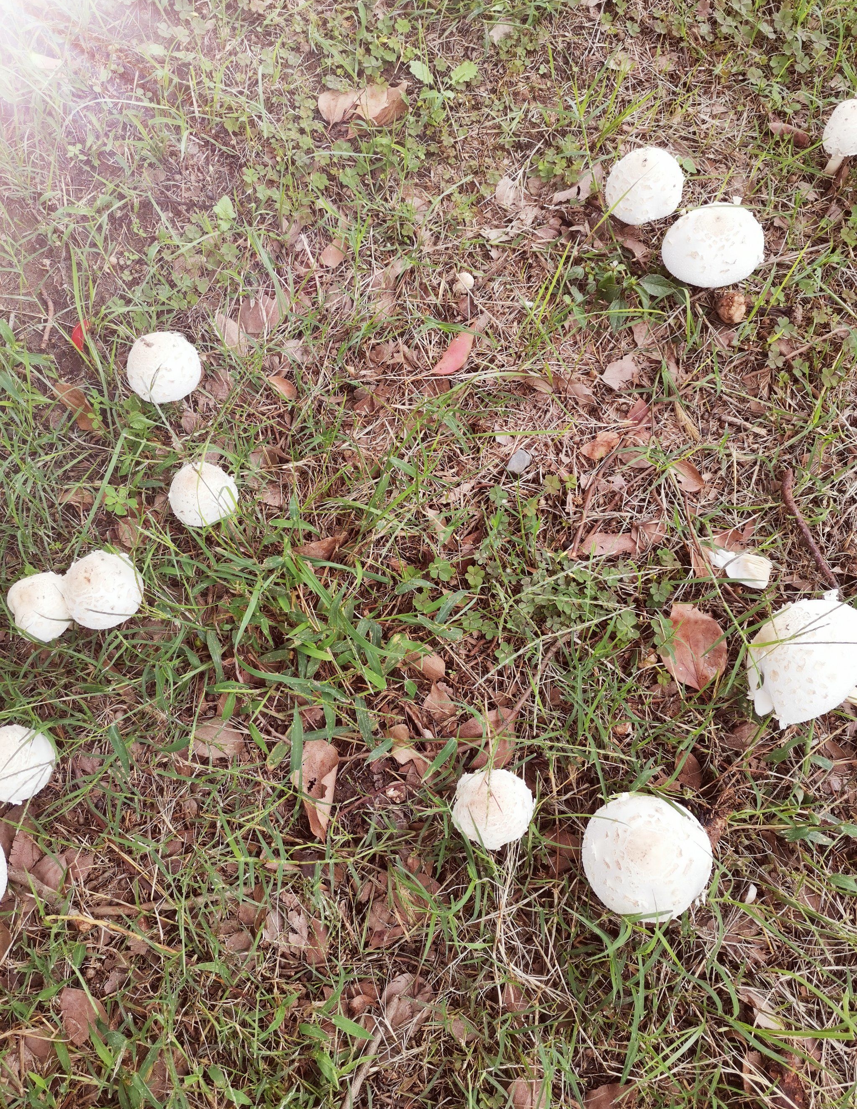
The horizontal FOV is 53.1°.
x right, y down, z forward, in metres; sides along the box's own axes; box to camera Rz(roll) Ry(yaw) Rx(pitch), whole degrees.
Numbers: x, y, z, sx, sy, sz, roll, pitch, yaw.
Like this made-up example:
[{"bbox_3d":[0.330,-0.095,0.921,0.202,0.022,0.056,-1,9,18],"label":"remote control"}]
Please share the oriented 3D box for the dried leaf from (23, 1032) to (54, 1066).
[{"bbox_3d":[-0.334,0.426,0.745,0.023,0.012,0.030,-31,69,-14],"label":"dried leaf"}]

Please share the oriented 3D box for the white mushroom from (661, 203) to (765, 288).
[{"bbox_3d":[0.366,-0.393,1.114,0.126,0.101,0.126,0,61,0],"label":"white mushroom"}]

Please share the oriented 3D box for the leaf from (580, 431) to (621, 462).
[{"bbox_3d":[0.197,-0.124,0.976,0.027,0.012,0.050,39,74,19],"label":"leaf"}]

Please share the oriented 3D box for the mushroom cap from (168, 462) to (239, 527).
[{"bbox_3d":[-0.243,-0.062,0.932,0.075,0.085,0.075,0,65,0],"label":"mushroom cap"}]

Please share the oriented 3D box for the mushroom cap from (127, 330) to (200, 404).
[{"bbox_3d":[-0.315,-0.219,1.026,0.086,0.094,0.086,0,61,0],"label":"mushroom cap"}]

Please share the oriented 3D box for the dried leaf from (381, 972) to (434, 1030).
[{"bbox_3d":[-0.015,0.333,0.640,0.033,0.016,0.040,29,66,15],"label":"dried leaf"}]

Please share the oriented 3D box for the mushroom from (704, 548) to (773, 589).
[{"bbox_3d":[0.335,0.013,0.929,0.068,0.028,0.039,19,66,8],"label":"mushroom"}]

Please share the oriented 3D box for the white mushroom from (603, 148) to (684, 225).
[{"bbox_3d":[0.269,-0.455,1.076,0.098,0.098,0.098,-1,62,3],"label":"white mushroom"}]

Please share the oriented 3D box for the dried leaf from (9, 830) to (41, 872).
[{"bbox_3d":[-0.391,0.288,0.835,0.034,0.008,0.029,21,69,13],"label":"dried leaf"}]

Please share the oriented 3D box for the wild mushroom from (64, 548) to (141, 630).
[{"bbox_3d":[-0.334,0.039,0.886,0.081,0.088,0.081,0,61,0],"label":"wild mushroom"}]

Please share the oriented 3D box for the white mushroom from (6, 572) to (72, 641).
[{"bbox_3d":[-0.398,0.055,0.881,0.070,0.078,0.070,0,65,0],"label":"white mushroom"}]

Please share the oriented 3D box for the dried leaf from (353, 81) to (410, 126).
[{"bbox_3d":[-0.073,-0.701,1.335,0.084,0.028,0.078,0,61,0],"label":"dried leaf"}]

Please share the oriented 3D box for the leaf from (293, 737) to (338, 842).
[{"bbox_3d":[-0.105,0.212,0.780,0.040,0.022,0.089,3,62,5],"label":"leaf"}]

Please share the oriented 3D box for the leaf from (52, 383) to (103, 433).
[{"bbox_3d":[-0.409,-0.173,1.004,0.024,0.016,0.095,-32,65,-13],"label":"leaf"}]

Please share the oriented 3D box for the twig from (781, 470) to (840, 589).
[{"bbox_3d":[0.419,-0.029,0.955,0.022,0.016,0.154,-9,65,-4],"label":"twig"}]

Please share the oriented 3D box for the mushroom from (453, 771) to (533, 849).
[{"bbox_3d":[0.056,0.223,0.746,0.070,0.070,0.070,-1,62,3],"label":"mushroom"}]

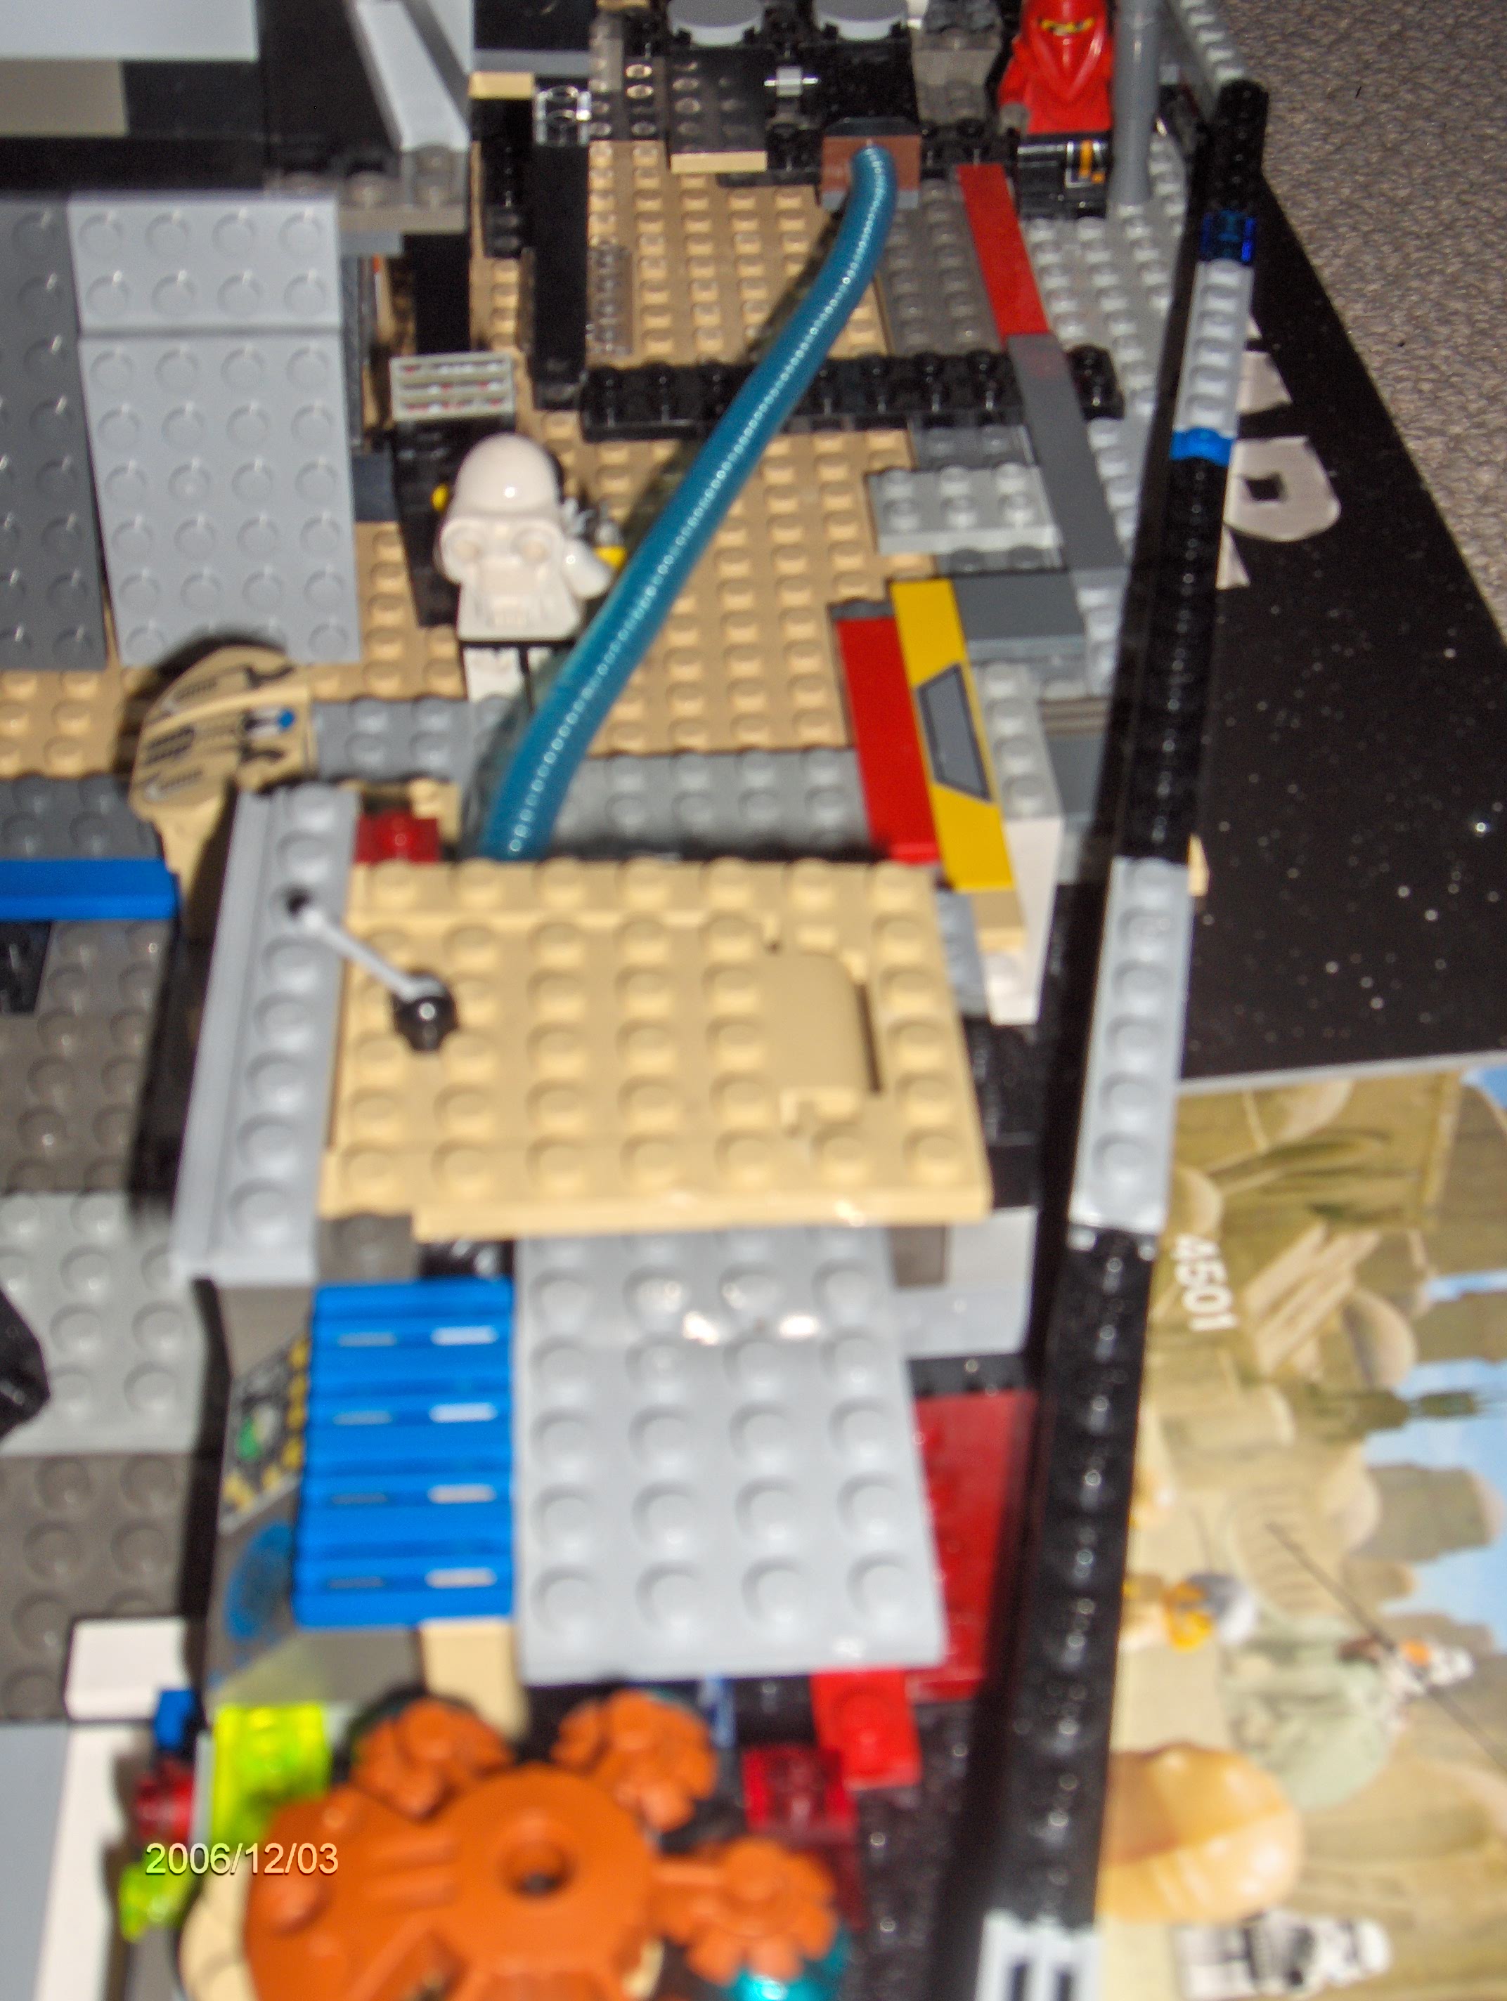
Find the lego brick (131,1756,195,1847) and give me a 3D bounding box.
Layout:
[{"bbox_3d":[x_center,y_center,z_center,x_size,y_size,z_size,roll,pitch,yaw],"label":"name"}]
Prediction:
[{"bbox_3d":[-0.047,0.065,0.205,0.006,0.007,0.007,-3,43,-3],"label":"lego brick"}]

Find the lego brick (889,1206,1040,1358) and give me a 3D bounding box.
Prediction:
[{"bbox_3d":[0.017,0.023,0.234,0.016,0.018,0.009,-2,38,-4],"label":"lego brick"}]

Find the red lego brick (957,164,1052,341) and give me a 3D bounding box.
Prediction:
[{"bbox_3d":[0.041,-0.120,0.415,0.008,0.003,0.064,-2,42,-3],"label":"red lego brick"}]

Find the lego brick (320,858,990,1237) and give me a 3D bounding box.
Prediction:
[{"bbox_3d":[-0.011,0.003,0.231,0.060,0.005,0.048,-1,39,-3],"label":"lego brick"}]

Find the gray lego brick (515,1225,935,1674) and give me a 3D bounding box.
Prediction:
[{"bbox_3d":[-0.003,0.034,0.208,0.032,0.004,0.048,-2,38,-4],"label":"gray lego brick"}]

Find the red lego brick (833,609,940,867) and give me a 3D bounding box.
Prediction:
[{"bbox_3d":[0.017,-0.033,0.322,0.008,0.003,0.048,-2,42,-3],"label":"red lego brick"}]

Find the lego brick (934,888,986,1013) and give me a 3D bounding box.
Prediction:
[{"bbox_3d":[0.020,-0.005,0.297,0.011,0.005,0.016,-3,43,-3],"label":"lego brick"}]

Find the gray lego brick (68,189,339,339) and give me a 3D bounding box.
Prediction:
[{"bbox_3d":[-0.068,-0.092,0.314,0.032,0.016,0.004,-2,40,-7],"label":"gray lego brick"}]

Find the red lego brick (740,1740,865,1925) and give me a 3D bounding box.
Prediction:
[{"bbox_3d":[0.004,0.064,0.197,0.008,0.009,0.010,-3,43,-3],"label":"red lego brick"}]

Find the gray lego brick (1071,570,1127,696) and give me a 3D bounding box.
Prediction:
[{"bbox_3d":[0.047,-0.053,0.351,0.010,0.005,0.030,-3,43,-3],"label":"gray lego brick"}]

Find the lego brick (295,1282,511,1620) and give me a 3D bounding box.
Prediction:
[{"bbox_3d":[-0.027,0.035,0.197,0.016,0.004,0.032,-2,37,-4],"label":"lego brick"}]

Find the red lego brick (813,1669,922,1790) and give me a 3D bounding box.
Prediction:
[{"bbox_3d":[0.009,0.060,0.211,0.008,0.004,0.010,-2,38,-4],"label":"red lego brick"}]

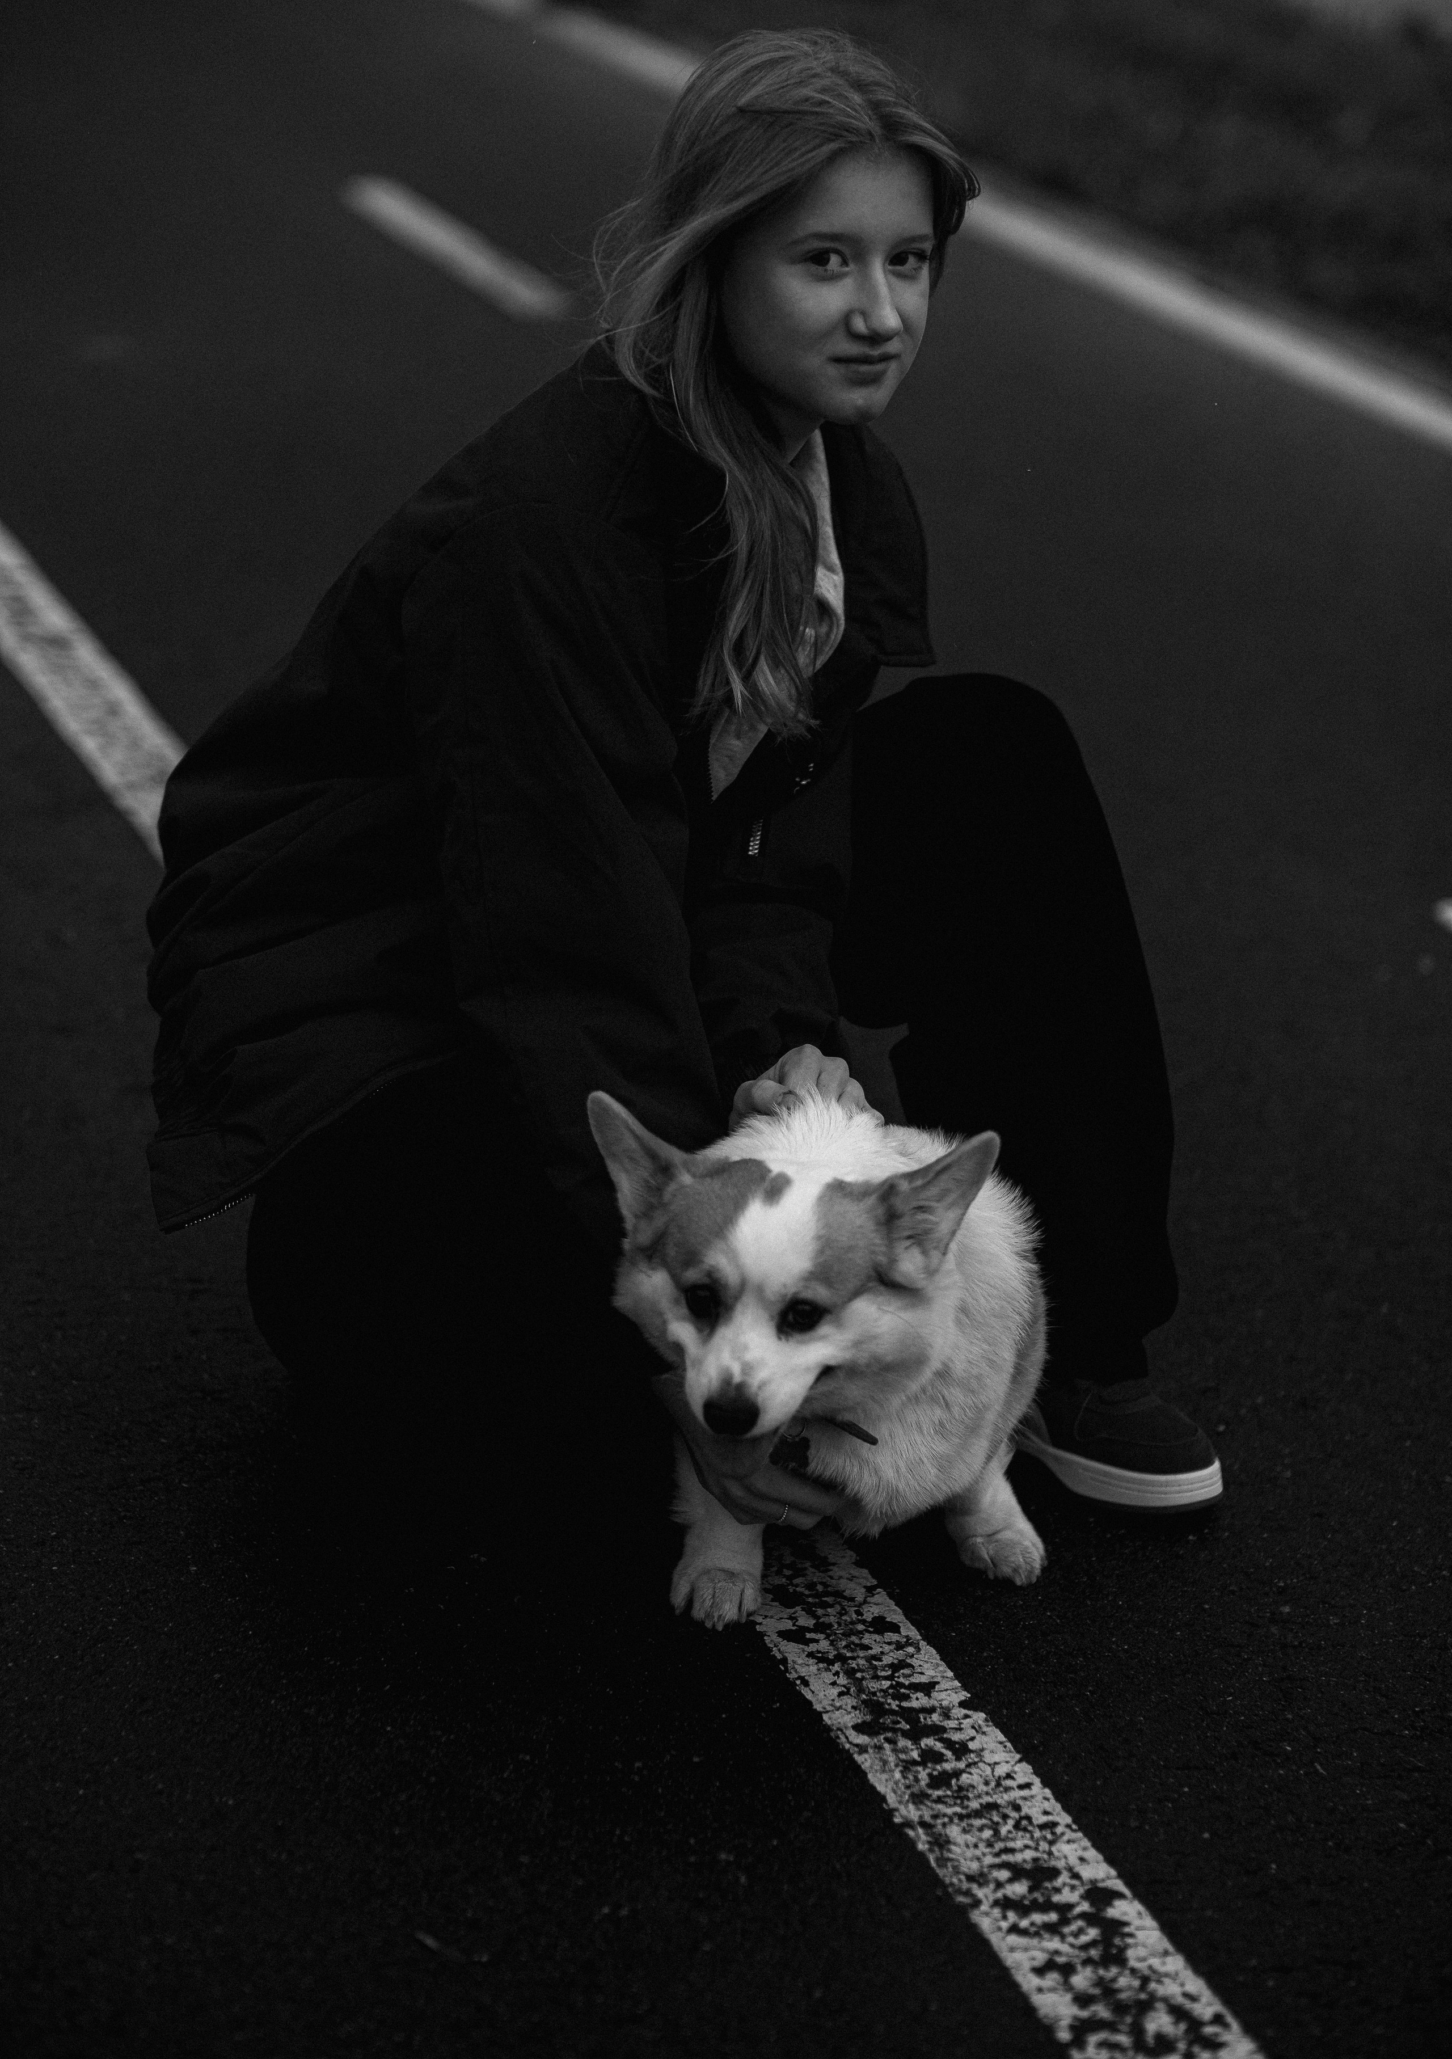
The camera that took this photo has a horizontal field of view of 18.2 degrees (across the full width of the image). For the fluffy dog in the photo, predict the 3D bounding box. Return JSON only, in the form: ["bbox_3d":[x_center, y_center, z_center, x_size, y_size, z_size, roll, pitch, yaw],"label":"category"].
[{"bbox_3d":[0.062,0.156,2.877,0.260,0.345,0.480,2,21,6],"label":"fluffy dog"}]

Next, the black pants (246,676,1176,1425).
[{"bbox_3d":[-0.055,-0.003,3.020,0.590,0.530,0.470,20,29,41],"label":"black pants"}]

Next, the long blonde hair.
[{"bbox_3d":[0.035,-0.413,2.873,0.190,0.420,0.210,-16,26,-35],"label":"long blonde hair"}]

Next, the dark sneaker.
[{"bbox_3d":[0.213,0.231,3.029,0.100,0.097,0.270,-18,28,-40],"label":"dark sneaker"}]

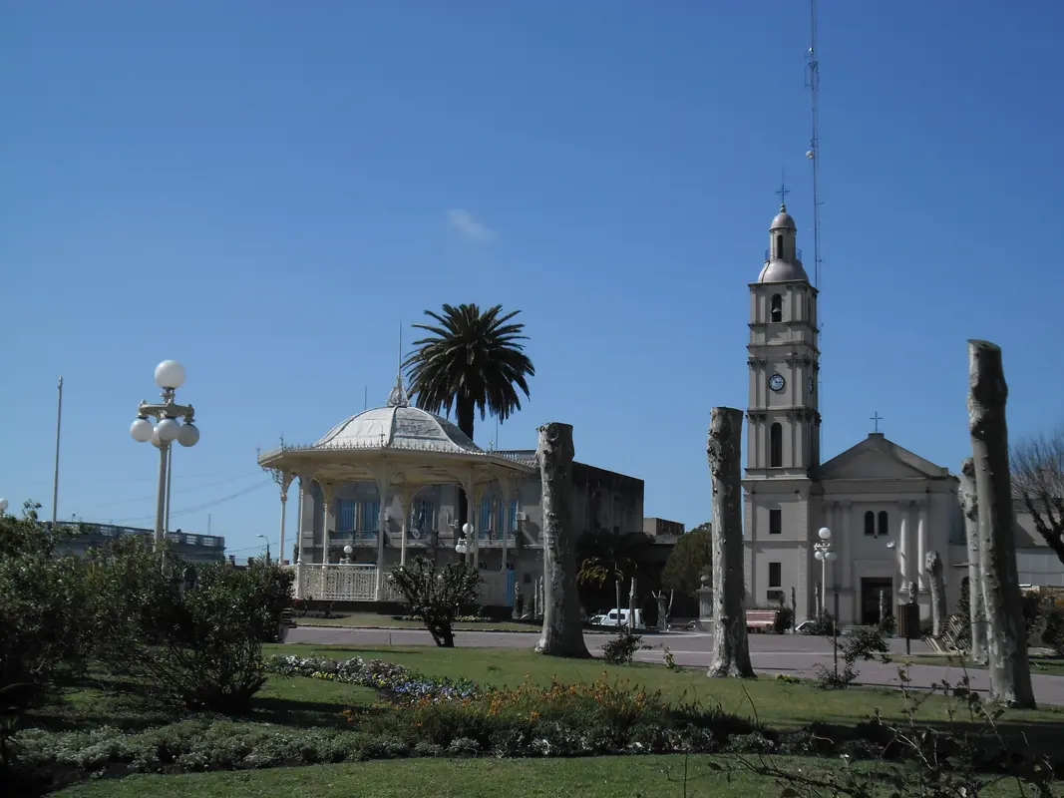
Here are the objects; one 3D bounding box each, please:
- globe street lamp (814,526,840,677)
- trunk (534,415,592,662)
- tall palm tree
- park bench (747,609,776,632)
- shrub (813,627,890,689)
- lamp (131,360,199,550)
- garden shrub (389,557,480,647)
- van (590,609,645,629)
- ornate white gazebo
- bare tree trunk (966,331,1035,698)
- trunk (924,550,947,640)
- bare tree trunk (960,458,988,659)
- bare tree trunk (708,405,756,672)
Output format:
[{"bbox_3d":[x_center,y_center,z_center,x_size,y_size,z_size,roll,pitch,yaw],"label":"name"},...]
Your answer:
[{"bbox_3d":[9.948,6.184,54.232,0.880,3.733,0.880,1,-7,0],"label":"globe street lamp"},{"bbox_3d":[0.667,2.916,33.402,1.050,4.881,0.950,1,-7,1],"label":"trunk"},{"bbox_3d":[-2.994,2.879,76.240,6.200,15.073,6.200,2,-7,-2],"label":"tall palm tree"},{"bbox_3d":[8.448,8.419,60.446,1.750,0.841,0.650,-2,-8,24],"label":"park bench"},{"bbox_3d":[4.057,3.275,20.191,0.930,0.759,0.800,1,-7,0],"label":"shrub"},{"bbox_3d":[-5.444,1.656,23.463,0.980,4.485,0.980,3,-7,-13],"label":"lamp"},{"bbox_3d":[-2.072,4.352,34.227,1.850,1.886,1.700,1,-7,0],"label":"garden shrub"},{"bbox_3d":[5.736,15.424,112.112,4.200,1.800,1.650,-2,-8,20],"label":"van"},{"bbox_3d":[-4.328,3.004,51.017,8.400,7.576,8.400,2,-7,-5],"label":"ornate white gazebo"},{"bbox_3d":[5.236,1.346,17.854,0.640,4.048,0.560,1,-7,0],"label":"bare tree trunk"},{"bbox_3d":[16.567,8.032,65.561,0.750,3.575,0.700,0,-8,14],"label":"trunk"},{"bbox_3d":[8.316,3.020,30.050,0.500,3.863,0.440,1,-7,0],"label":"bare tree trunk"},{"bbox_3d":[3.343,2.403,26.923,0.740,4.554,0.720,0,-7,7],"label":"bare tree trunk"}]

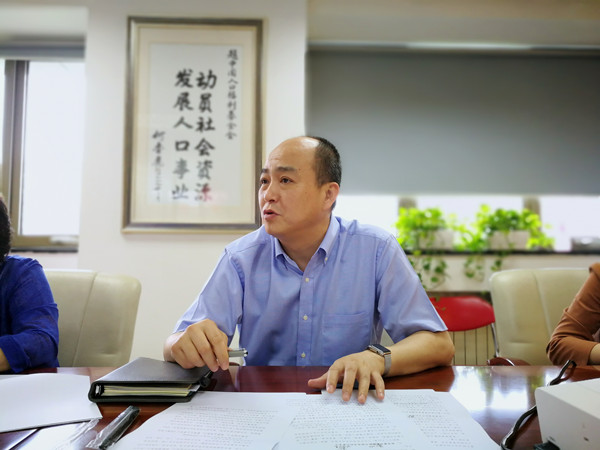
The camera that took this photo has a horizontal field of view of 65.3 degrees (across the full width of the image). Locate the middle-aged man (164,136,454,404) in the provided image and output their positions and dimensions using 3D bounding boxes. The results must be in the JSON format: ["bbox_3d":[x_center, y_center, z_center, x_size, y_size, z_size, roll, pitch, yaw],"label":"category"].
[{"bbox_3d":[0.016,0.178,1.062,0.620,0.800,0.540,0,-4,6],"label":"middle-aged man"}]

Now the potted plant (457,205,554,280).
[{"bbox_3d":[1.295,0.110,2.950,0.570,0.470,0.300,0,-4,-2],"label":"potted plant"}]

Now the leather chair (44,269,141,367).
[{"bbox_3d":[-0.759,0.594,1.185,0.600,0.960,0.660,0,-4,-2],"label":"leather chair"}]

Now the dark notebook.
[{"bbox_3d":[-0.258,0.289,0.888,0.183,0.035,0.200,0,-4,2],"label":"dark notebook"}]

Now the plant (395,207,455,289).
[{"bbox_3d":[0.778,0.142,2.950,0.390,0.500,0.290,0,-4,-2],"label":"plant"}]

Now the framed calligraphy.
[{"bbox_3d":[-0.644,-0.608,2.830,0.835,1.300,0.045,0,-4,-2],"label":"framed calligraphy"}]

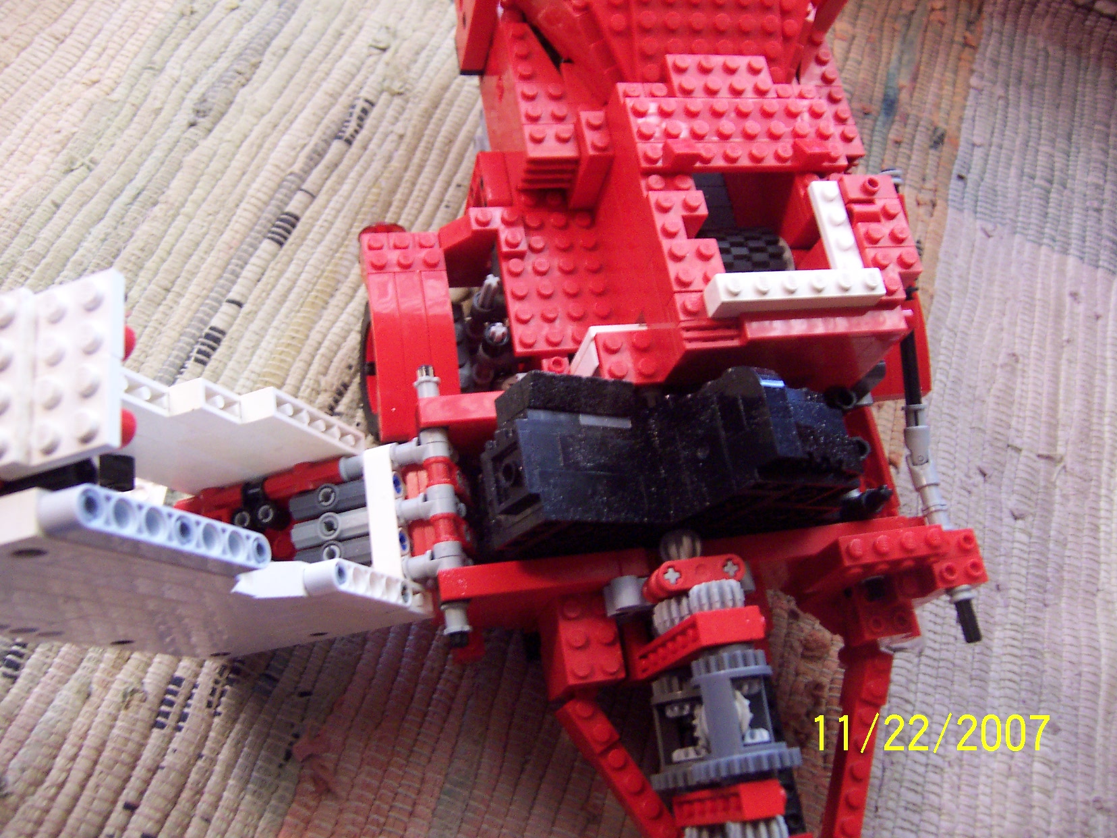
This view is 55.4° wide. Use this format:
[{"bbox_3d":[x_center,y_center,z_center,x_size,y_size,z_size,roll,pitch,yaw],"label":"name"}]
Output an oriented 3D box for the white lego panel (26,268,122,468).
[{"bbox_3d":[-0.082,-0.009,0.180,0.017,0.005,0.032,-14,68,19],"label":"white lego panel"}]

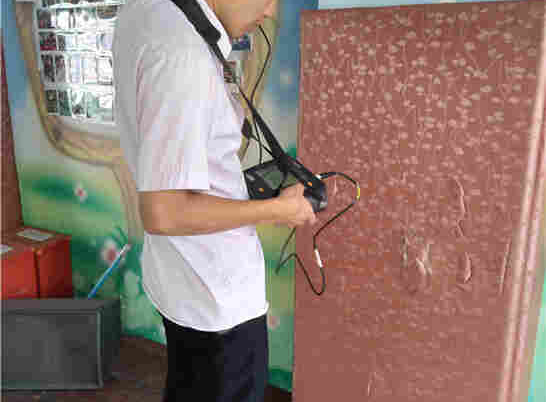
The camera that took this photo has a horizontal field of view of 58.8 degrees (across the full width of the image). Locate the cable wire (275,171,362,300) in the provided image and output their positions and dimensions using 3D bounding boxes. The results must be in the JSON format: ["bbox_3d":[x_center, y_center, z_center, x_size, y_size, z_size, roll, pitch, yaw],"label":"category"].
[{"bbox_3d":[0.095,0.075,1.034,0.178,0.264,0.100,1,11,0],"label":"cable wire"}]

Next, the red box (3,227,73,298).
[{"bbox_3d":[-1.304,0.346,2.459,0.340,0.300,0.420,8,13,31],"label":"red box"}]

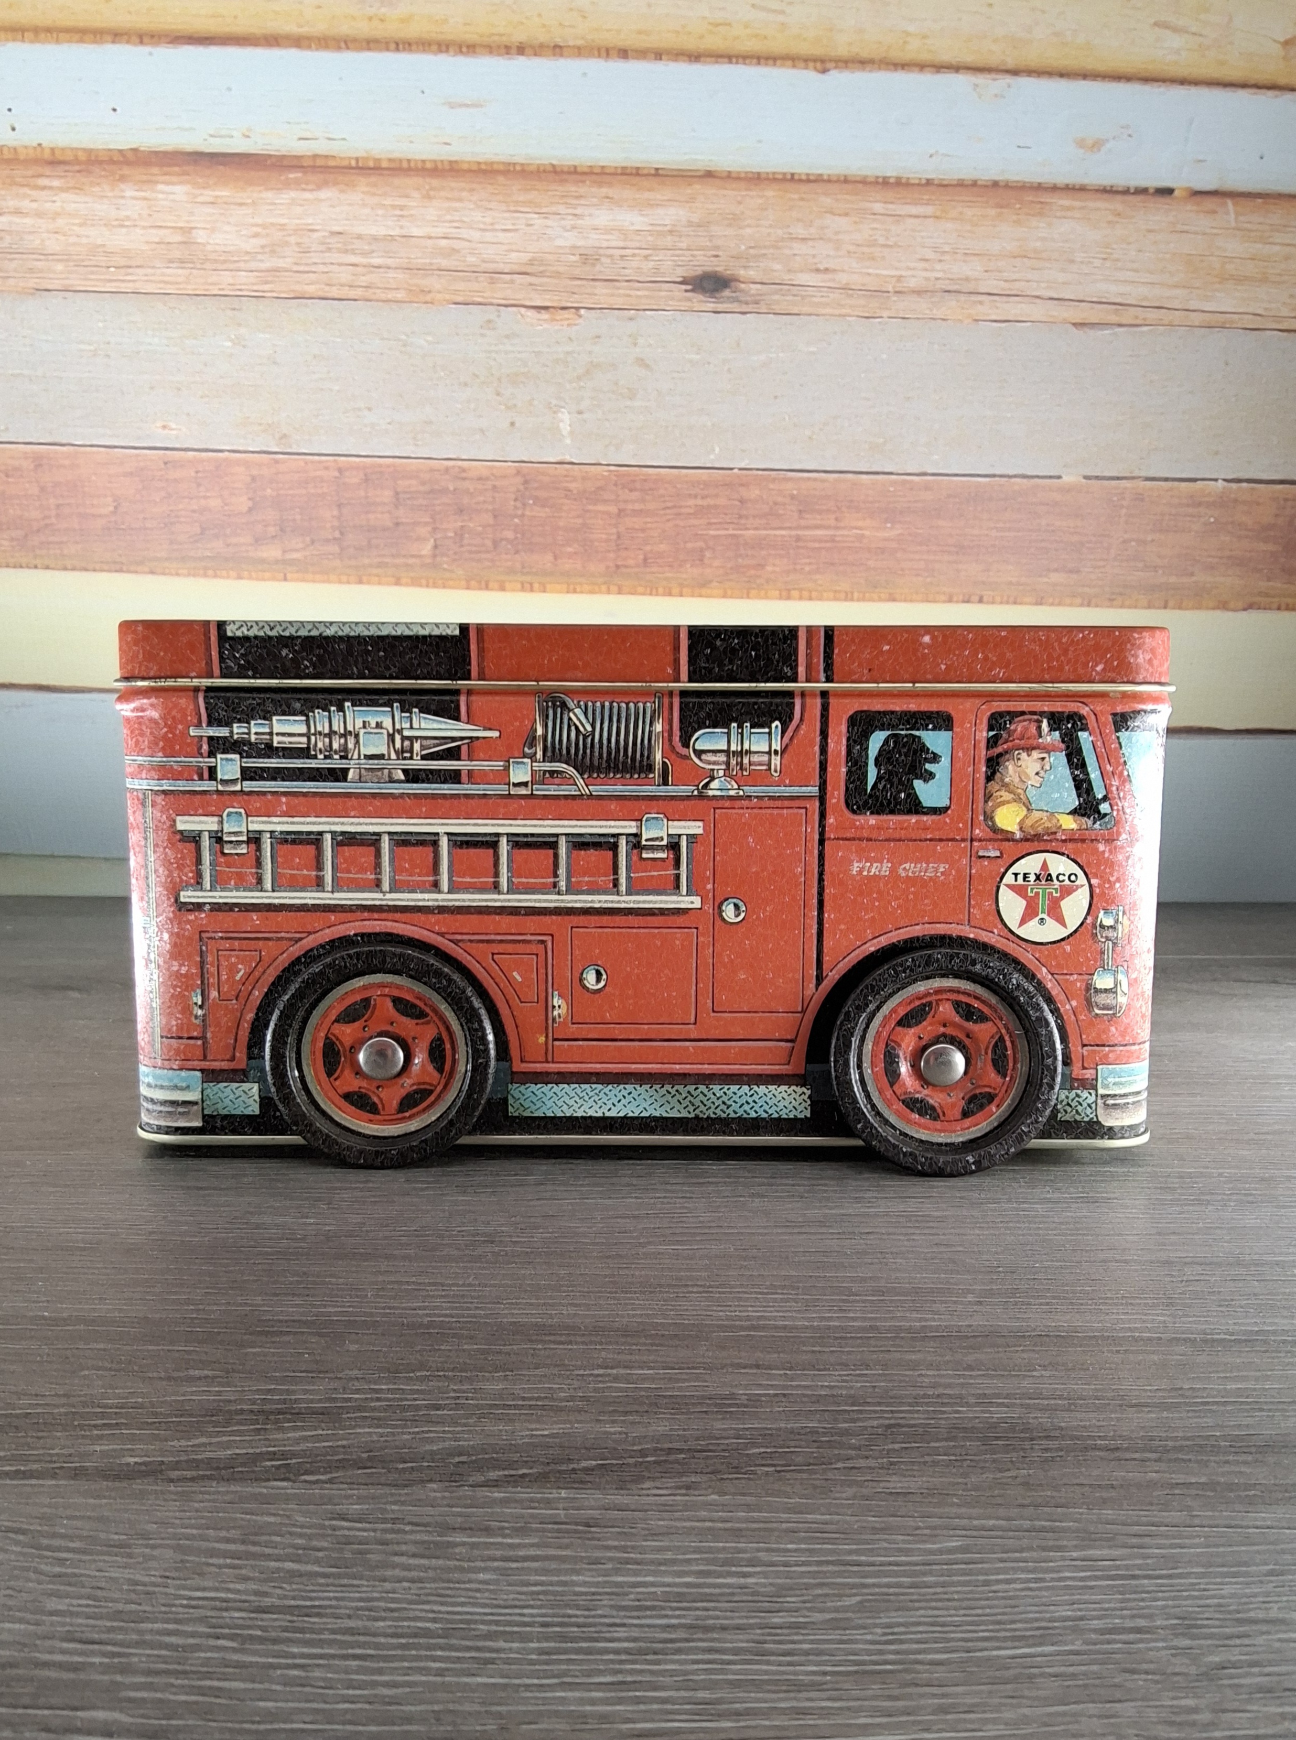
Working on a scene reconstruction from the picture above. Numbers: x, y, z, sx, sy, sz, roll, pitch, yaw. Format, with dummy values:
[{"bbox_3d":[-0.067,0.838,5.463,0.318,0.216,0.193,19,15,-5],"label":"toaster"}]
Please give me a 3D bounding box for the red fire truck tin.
[{"bbox_3d":[-0.001,0.001,0.293,0.212,0.106,0.112,0,7,0],"label":"red fire truck tin"}]

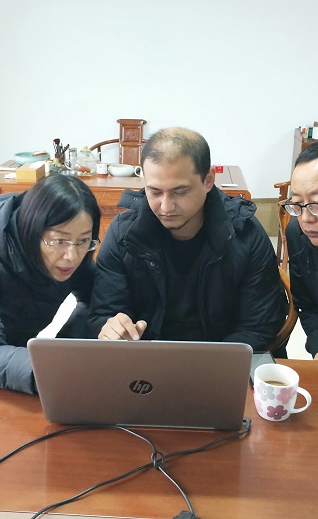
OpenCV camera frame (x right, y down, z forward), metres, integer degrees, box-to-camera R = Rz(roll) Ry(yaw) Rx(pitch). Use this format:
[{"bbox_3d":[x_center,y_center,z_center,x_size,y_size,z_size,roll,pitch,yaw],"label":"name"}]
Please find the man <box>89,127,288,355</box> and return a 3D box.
[{"bbox_3d":[0.075,0.255,1.455,0.580,1.250,0.740,2,21,6],"label":"man"}]

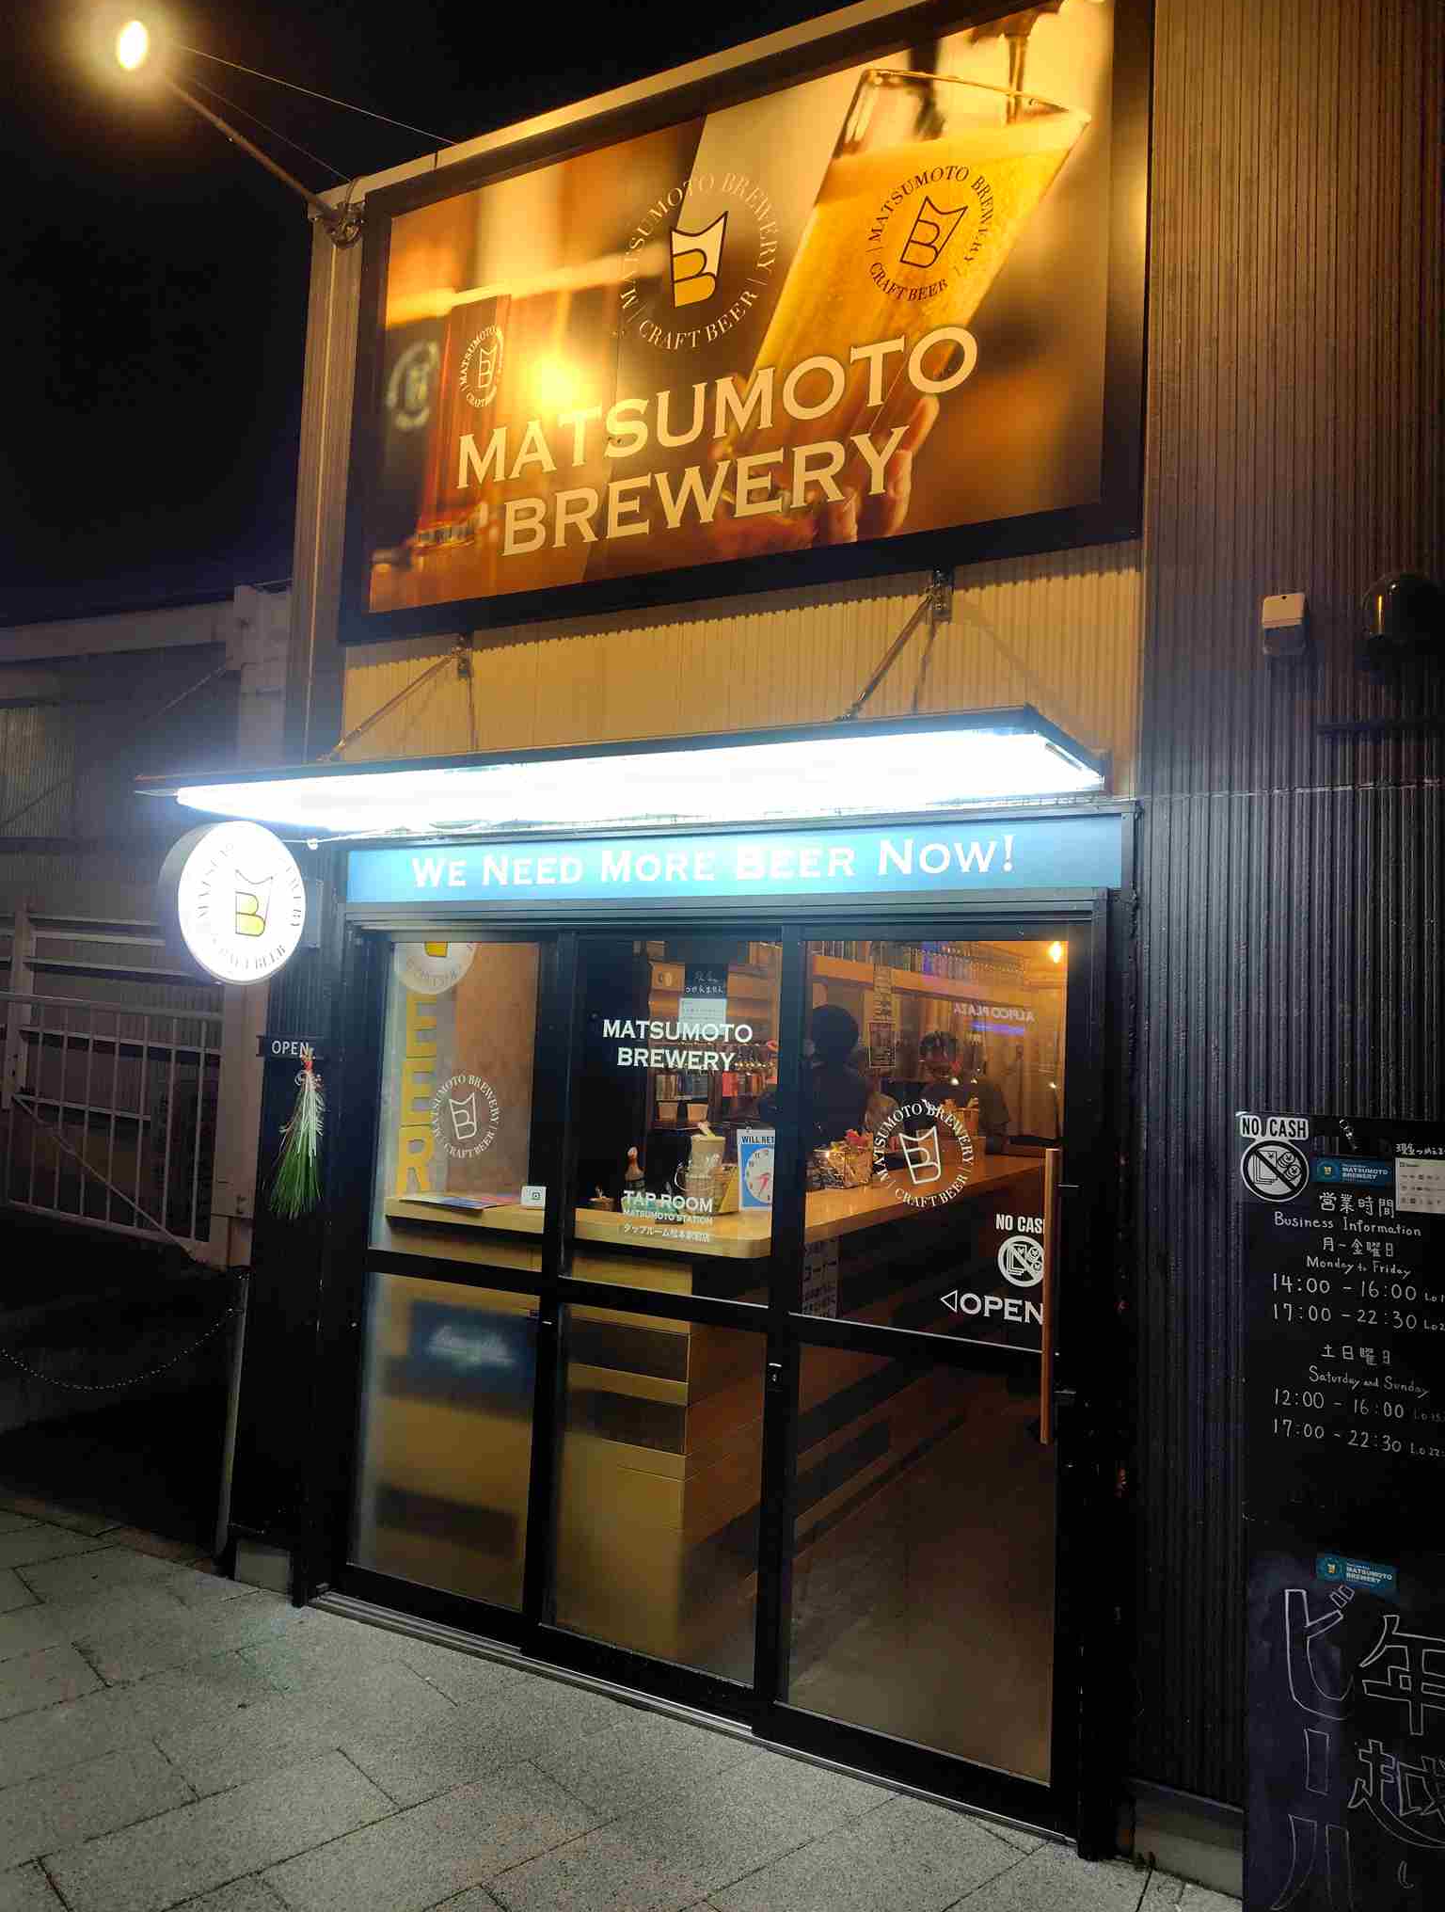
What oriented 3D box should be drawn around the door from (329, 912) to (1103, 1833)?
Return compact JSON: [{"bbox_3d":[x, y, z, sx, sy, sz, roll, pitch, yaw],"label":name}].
[{"bbox_3d":[-0.155,0.844,3.155,2.087,1.890,0.110,0,-4,27],"label":"door"}]

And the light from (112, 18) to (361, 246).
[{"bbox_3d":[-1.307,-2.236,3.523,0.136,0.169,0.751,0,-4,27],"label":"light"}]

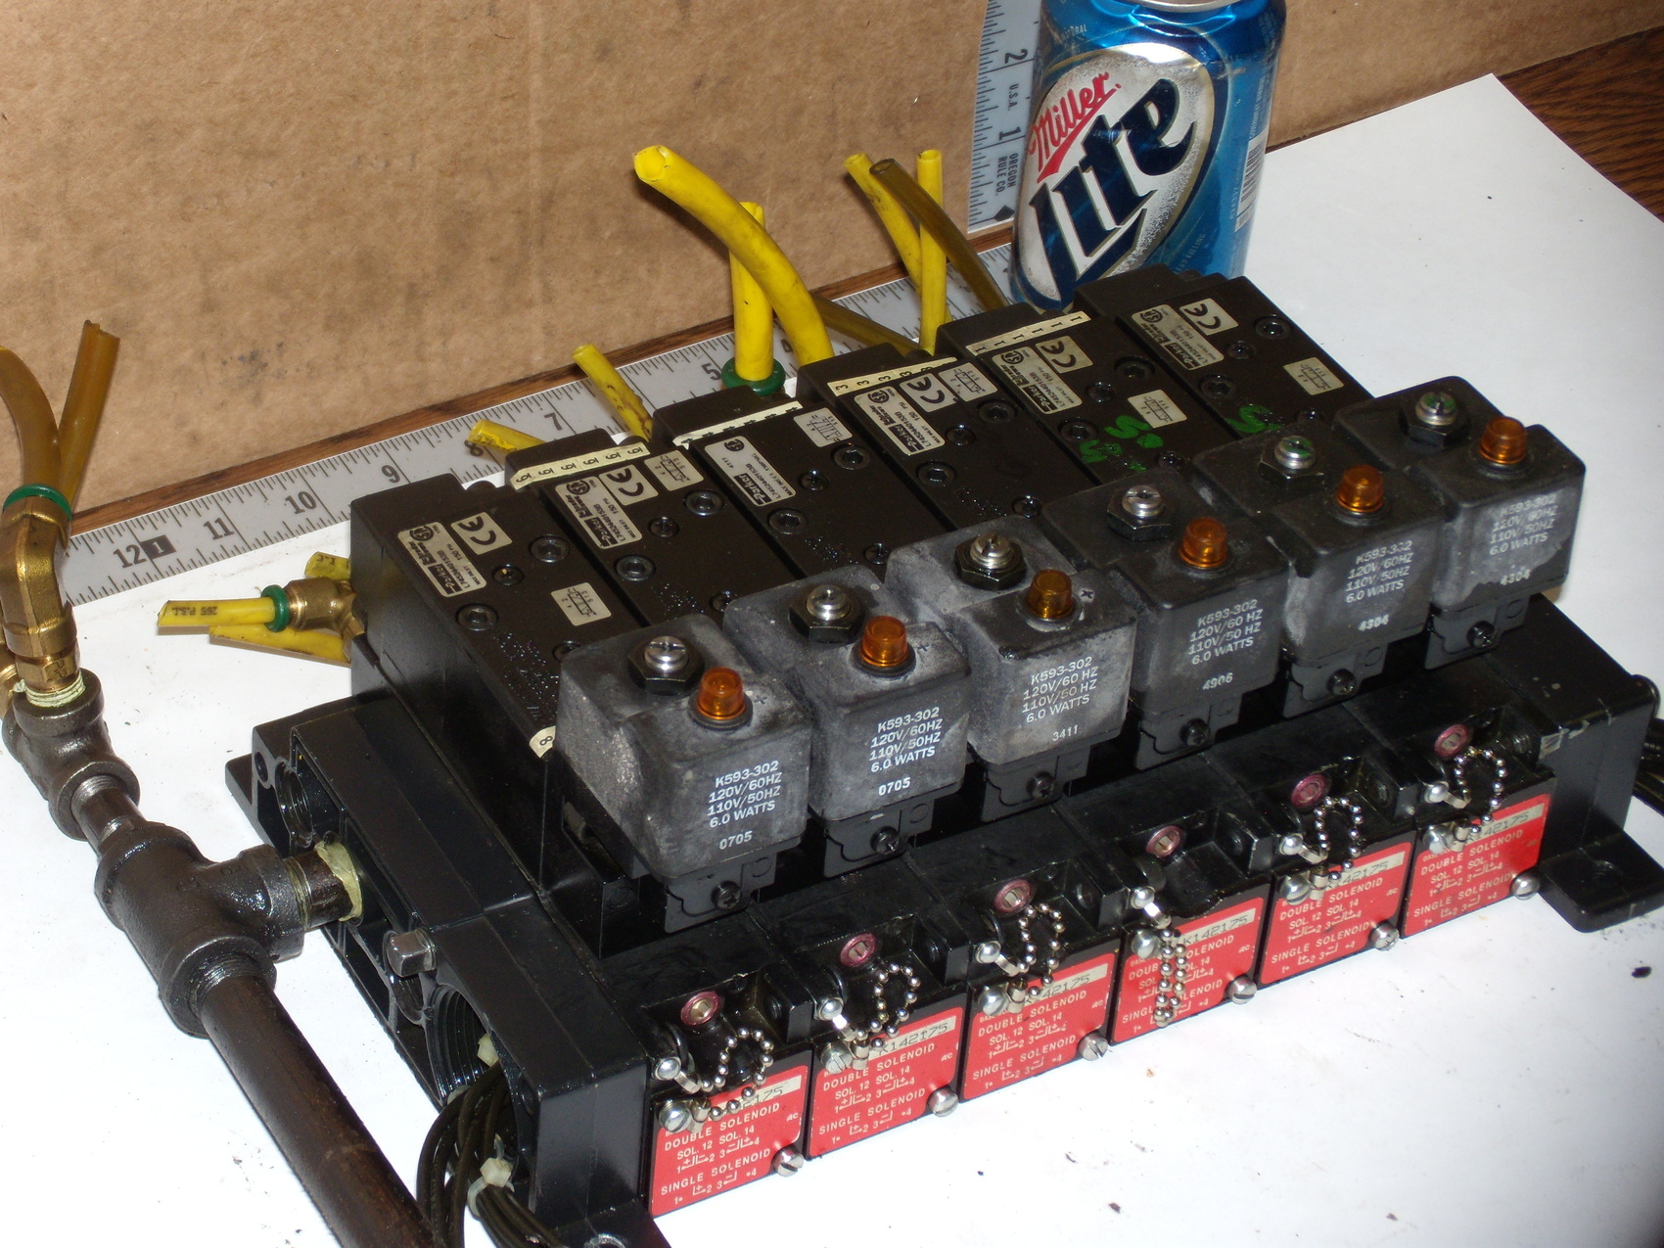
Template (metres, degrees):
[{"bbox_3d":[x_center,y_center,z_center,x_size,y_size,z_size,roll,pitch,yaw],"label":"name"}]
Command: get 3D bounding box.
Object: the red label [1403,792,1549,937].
[{"bbox_3d":[0.159,0.059,0.960,0.039,0.032,0.001,-18,46,-22],"label":"red label"}]

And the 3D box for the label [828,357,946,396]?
[{"bbox_3d":[0.016,-0.063,0.996,0.034,0.001,0.005,-13,43,-17],"label":"label"}]

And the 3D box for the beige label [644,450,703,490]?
[{"bbox_3d":[-0.038,-0.037,0.939,0.009,0.001,0.013,-20,45,-25],"label":"beige label"}]

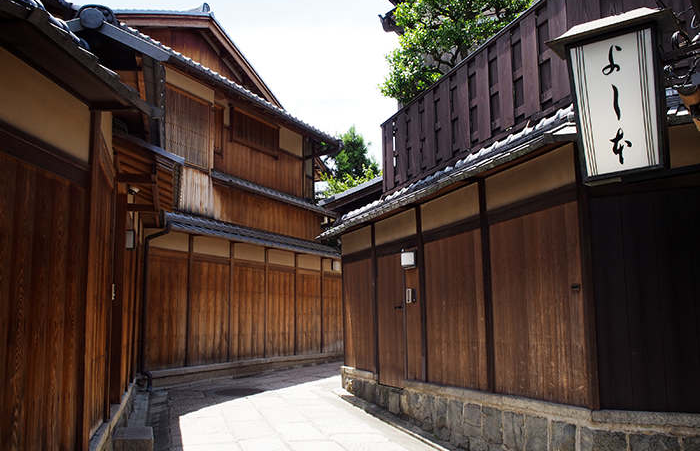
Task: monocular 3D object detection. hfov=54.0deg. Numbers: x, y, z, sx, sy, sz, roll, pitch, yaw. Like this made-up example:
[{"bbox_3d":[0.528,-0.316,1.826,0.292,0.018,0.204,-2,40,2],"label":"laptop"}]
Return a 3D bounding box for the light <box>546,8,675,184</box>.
[{"bbox_3d":[1.388,-0.666,3.580,0.620,0.870,0.290,-7,-10,37],"label":"light"}]

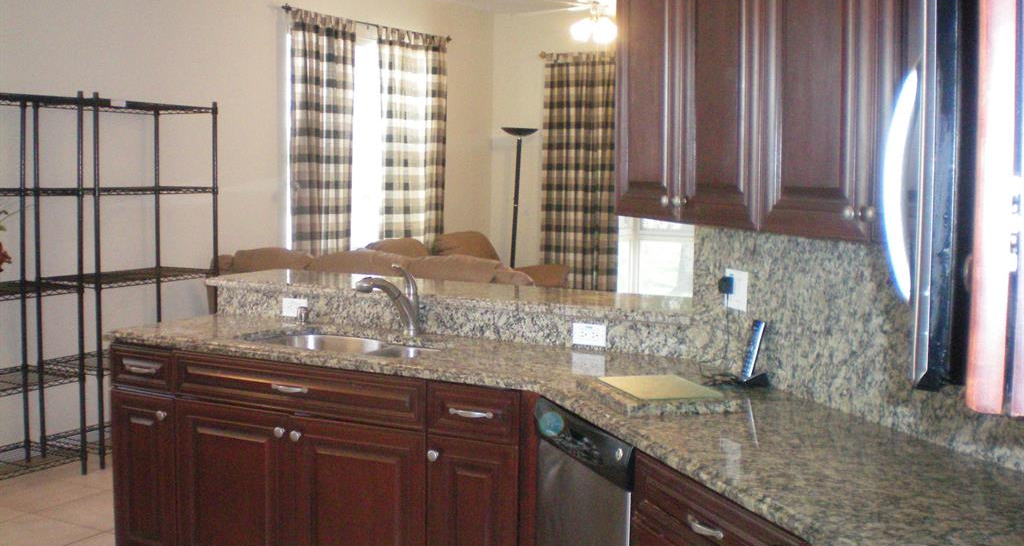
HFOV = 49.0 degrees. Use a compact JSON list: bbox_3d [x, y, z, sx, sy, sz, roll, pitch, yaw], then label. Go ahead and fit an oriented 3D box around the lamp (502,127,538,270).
[{"bbox_3d":[0.036,-0.264,9.127,0.290,1.822,0.290,2,5,0],"label":"lamp"}]

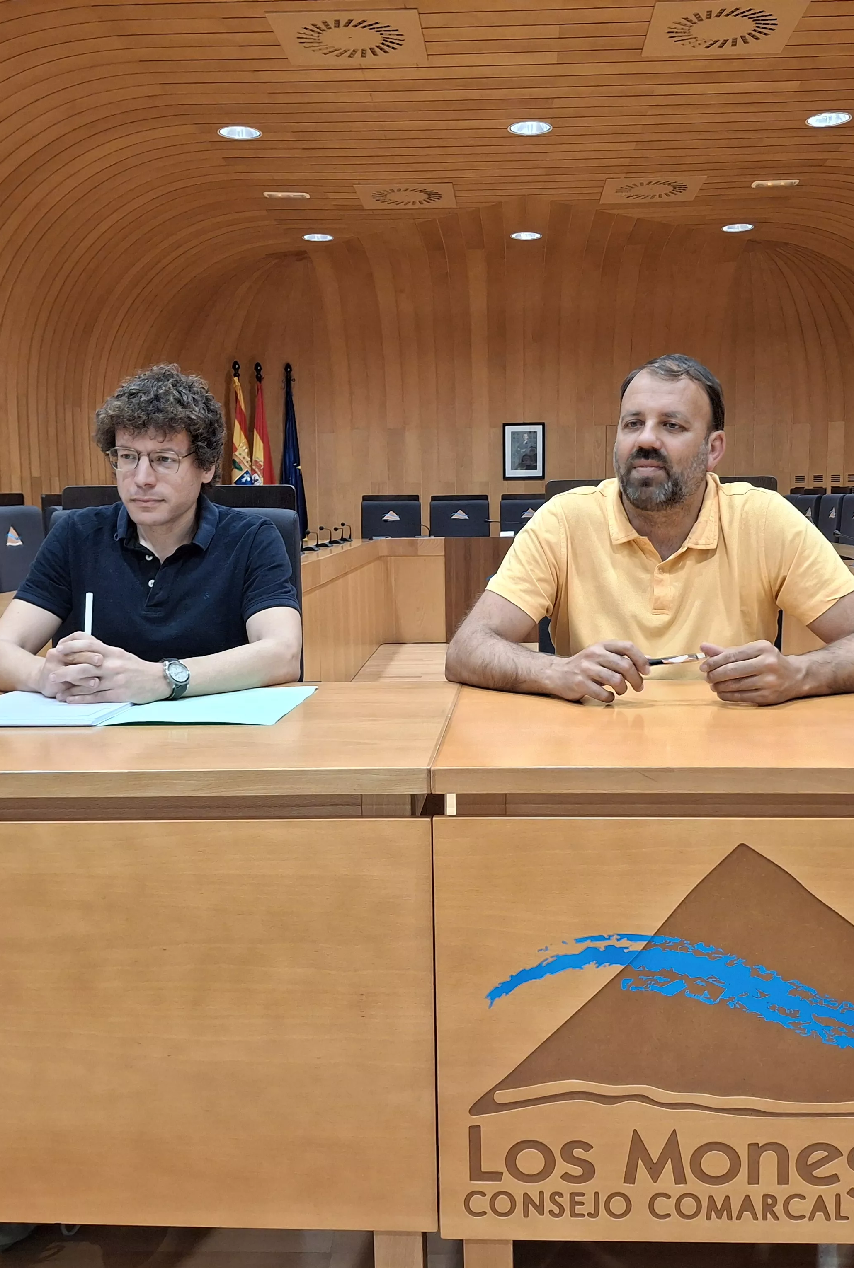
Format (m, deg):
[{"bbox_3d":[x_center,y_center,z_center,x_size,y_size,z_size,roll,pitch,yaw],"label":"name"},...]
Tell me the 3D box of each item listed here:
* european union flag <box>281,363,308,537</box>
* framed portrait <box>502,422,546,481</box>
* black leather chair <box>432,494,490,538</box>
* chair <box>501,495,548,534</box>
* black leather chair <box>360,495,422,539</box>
[{"bbox_3d":[-1.222,-1.313,11.229,0.340,2.330,0.300,-1,6,4],"label":"european union flag"},{"bbox_3d":[0.894,-1.672,11.200,0.386,0.524,0.030,-1,6,4],"label":"framed portrait"},{"bbox_3d":[0.282,-0.585,10.040,0.490,1.080,0.580,-1,6,4],"label":"black leather chair"},{"bbox_3d":[0.855,-0.591,10.001,0.490,1.080,0.580,-1,6,4],"label":"chair"},{"bbox_3d":[-0.307,-0.579,10.079,0.490,1.080,0.580,-1,6,4],"label":"black leather chair"}]

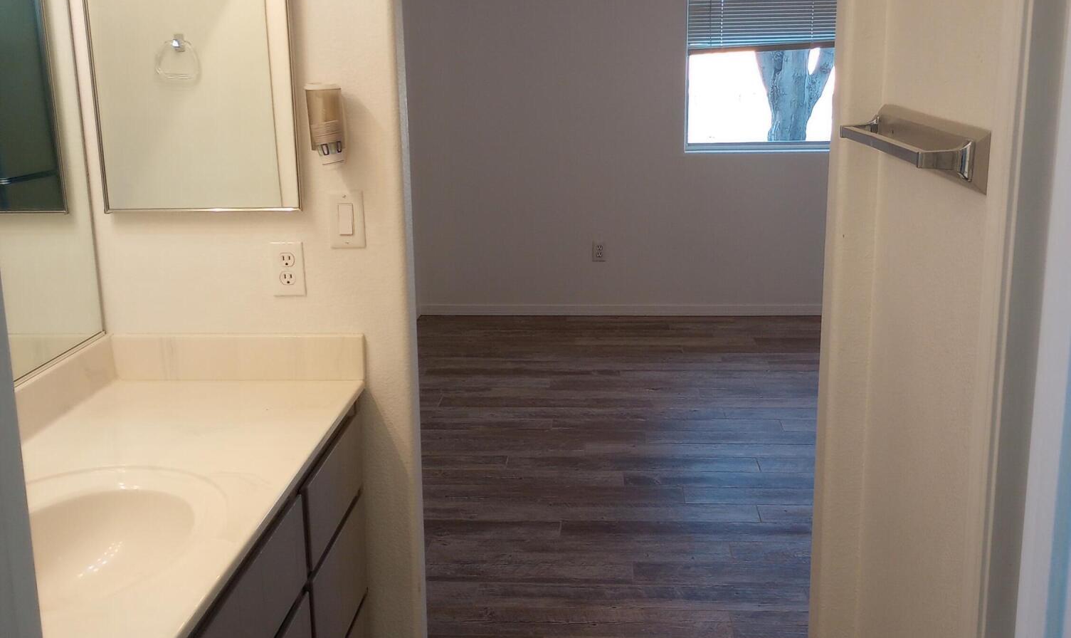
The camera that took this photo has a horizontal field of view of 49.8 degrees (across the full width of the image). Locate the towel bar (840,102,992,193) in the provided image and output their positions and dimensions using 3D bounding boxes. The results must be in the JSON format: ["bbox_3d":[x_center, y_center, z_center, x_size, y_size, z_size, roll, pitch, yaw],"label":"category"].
[{"bbox_3d":[0.601,-0.287,1.895,0.092,0.090,0.623,0,13,4],"label":"towel bar"}]

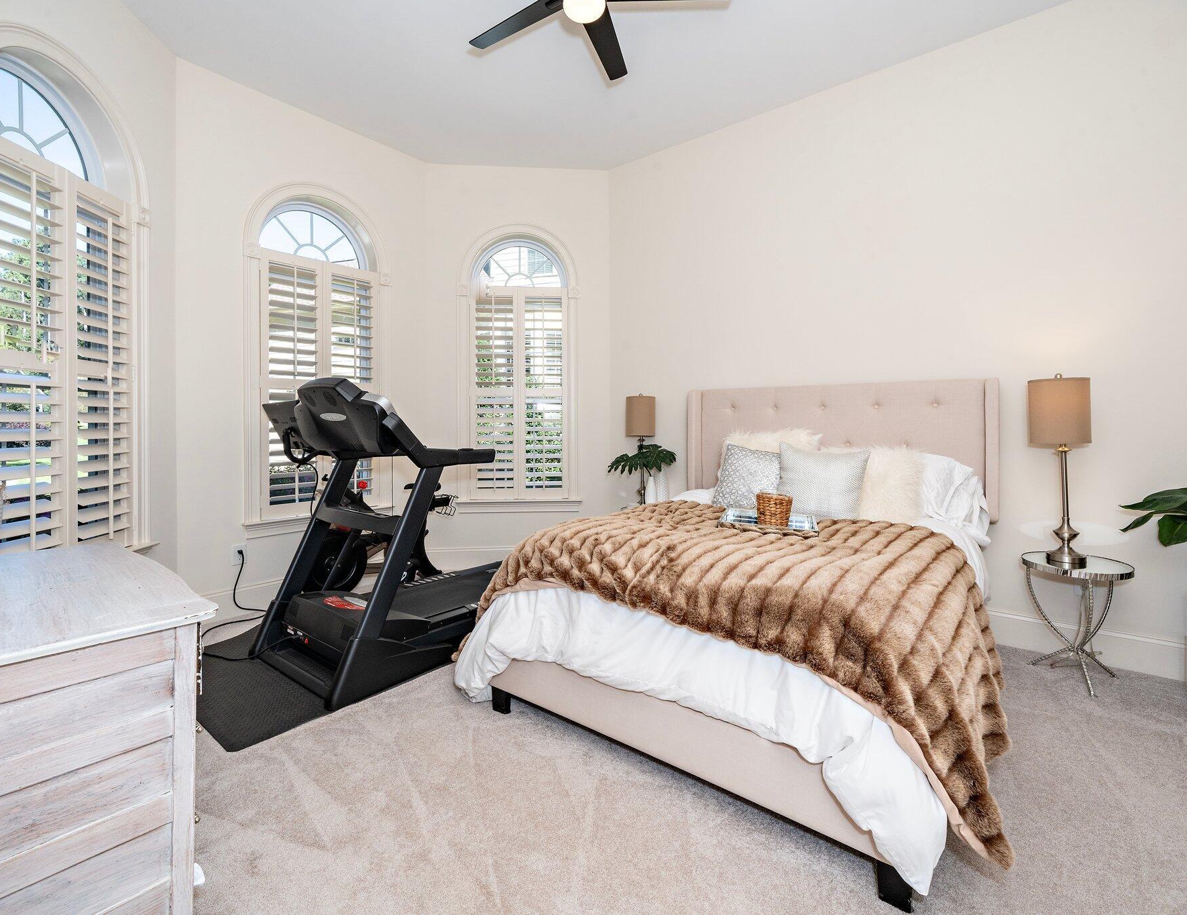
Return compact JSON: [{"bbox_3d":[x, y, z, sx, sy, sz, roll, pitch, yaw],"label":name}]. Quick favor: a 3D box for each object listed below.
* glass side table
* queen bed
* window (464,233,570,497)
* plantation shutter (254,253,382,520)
[{"bbox_3d":[2.184,0.733,2.403,0.375,0.522,0.375,2,3,39],"label":"glass side table"},{"bbox_3d":[0.823,0.320,2.560,1.785,1.411,2.118,2,4,38],"label":"queen bed"},{"bbox_3d":[-0.600,-0.732,4.336,0.855,2.150,0.140,0,3,-6],"label":"window"},{"bbox_3d":[-1.820,-0.459,3.627,0.070,1.675,0.832,2,3,39],"label":"plantation shutter"}]

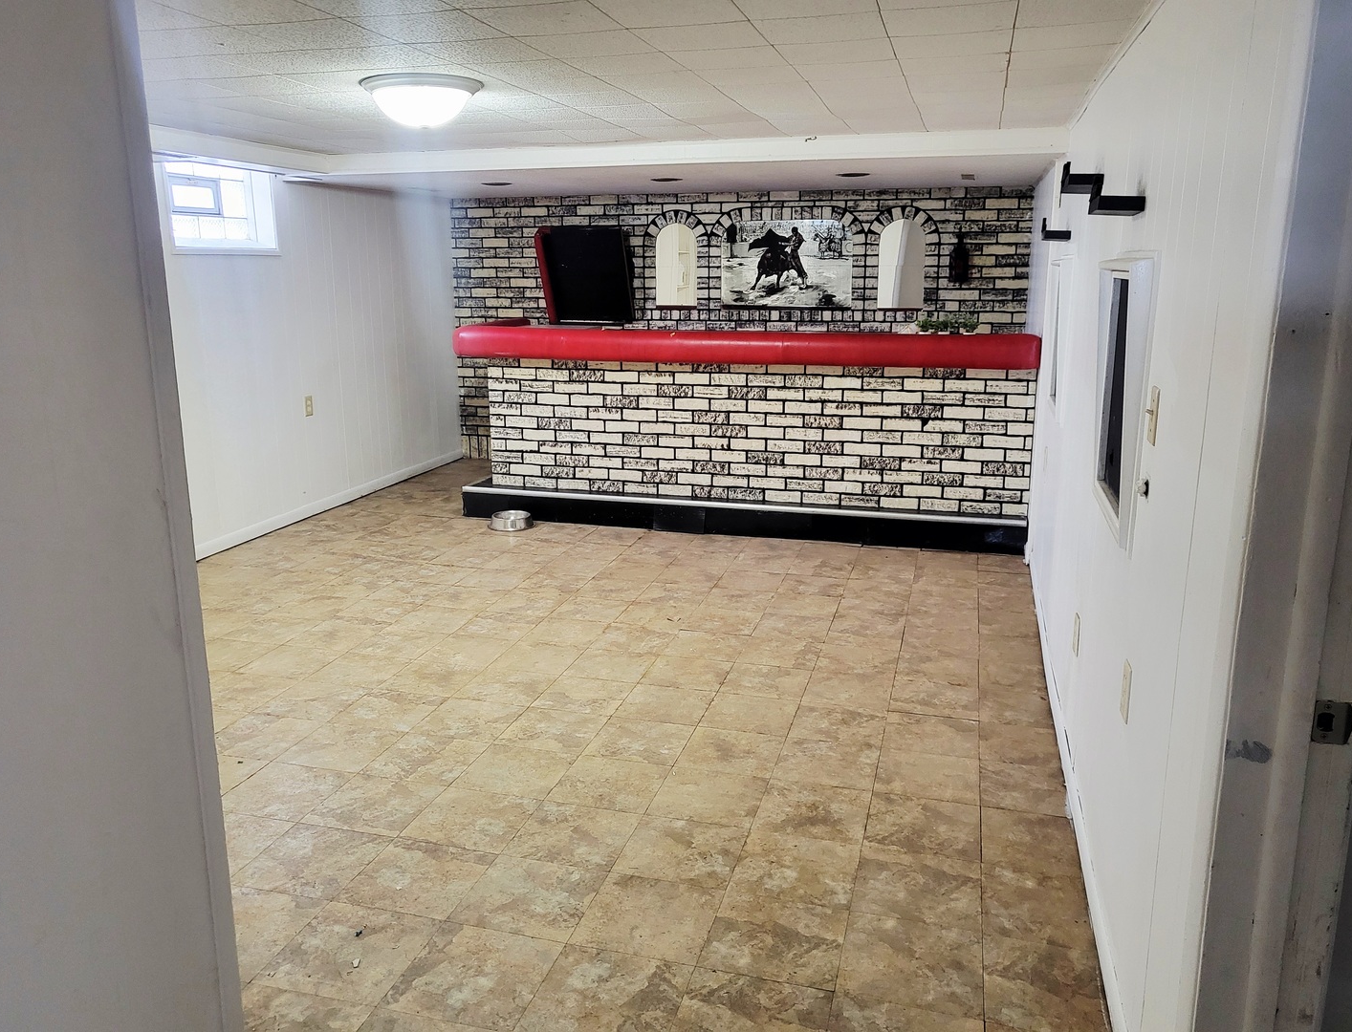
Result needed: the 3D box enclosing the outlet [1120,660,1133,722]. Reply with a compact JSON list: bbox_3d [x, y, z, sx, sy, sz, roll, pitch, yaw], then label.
[{"bbox_3d":[0.965,0.377,2.220,0.009,0.116,0.071,4,14,15],"label":"outlet"}]

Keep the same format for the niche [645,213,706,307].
[{"bbox_3d":[0.013,-1.851,7.486,0.475,0.700,0.100,4,14,15],"label":"niche"}]

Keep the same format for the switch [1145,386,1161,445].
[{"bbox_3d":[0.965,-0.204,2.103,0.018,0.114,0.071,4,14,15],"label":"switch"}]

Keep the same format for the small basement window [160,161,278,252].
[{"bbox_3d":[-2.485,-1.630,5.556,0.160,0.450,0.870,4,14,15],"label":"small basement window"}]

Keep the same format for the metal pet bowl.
[{"bbox_3d":[-0.975,0.028,6.144,0.262,0.066,0.262,0,14,0],"label":"metal pet bowl"}]

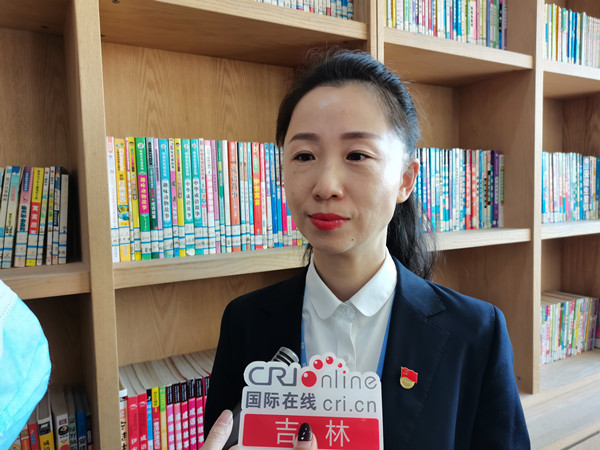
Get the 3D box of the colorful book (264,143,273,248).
[{"bbox_3d":[-0.111,-0.069,1.092,0.013,0.237,0.167,-3,4,-29],"label":"colorful book"}]

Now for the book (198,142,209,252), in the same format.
[{"bbox_3d":[-0.241,-0.062,1.014,0.009,0.240,0.167,-3,4,-29],"label":"book"}]

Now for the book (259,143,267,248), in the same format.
[{"bbox_3d":[-0.122,-0.067,1.083,0.011,0.235,0.167,-3,4,-29],"label":"book"}]

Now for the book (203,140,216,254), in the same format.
[{"bbox_3d":[-0.228,-0.061,1.019,0.013,0.237,0.167,-3,4,-29],"label":"book"}]

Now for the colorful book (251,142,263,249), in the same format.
[{"bbox_3d":[-0.135,-0.067,1.076,0.019,0.237,0.167,-3,4,-29],"label":"colorful book"}]

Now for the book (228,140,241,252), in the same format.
[{"bbox_3d":[-0.181,-0.063,1.042,0.021,0.236,0.167,-3,4,-29],"label":"book"}]

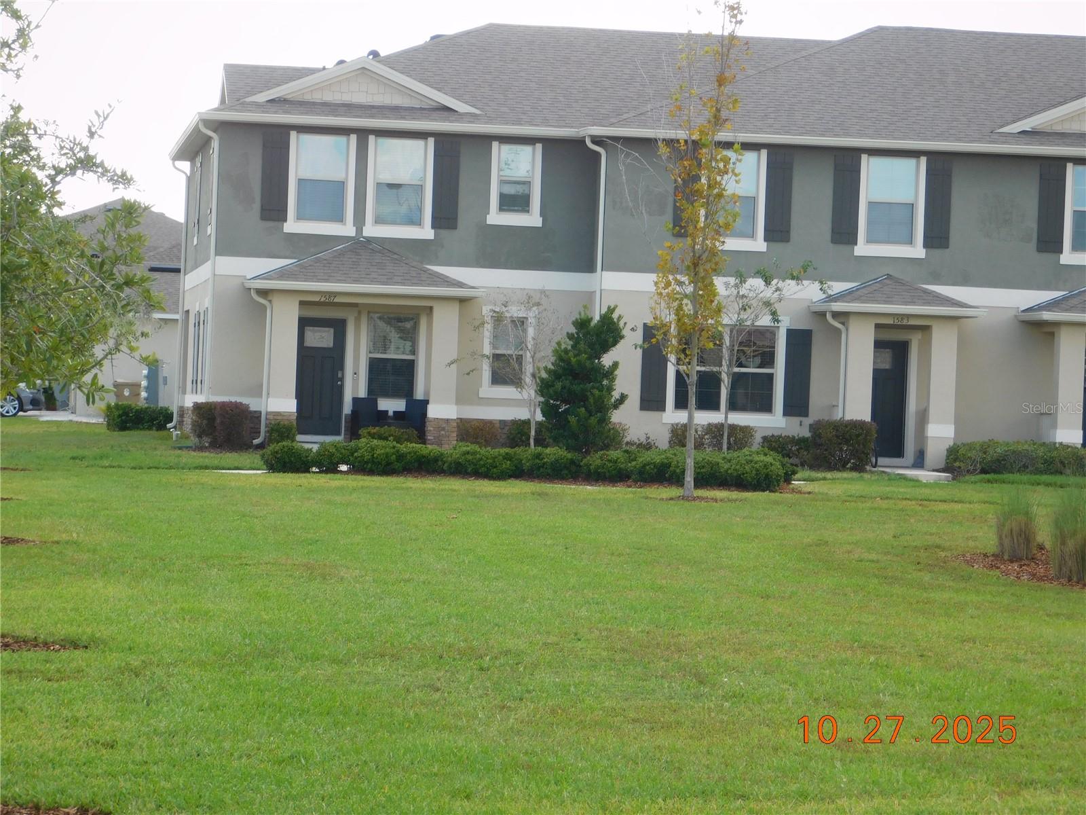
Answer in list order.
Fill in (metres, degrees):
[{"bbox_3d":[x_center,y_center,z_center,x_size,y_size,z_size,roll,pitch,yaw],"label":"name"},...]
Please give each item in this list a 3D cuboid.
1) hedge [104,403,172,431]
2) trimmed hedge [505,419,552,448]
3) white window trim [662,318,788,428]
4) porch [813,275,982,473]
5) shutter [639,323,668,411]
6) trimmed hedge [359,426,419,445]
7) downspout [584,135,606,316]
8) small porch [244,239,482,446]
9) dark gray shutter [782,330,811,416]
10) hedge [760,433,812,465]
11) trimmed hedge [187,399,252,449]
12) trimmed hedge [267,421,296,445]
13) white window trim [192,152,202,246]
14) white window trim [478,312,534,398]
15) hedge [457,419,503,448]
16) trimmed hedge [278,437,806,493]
[{"bbox_3d":[-8.390,0.215,87.652,1.527,0.583,1.000,2,0,-7],"label":"hedge"},{"bbox_3d":[-0.212,0.505,72.894,0.830,0.608,0.750,2,0,-7],"label":"trimmed hedge"},{"bbox_3d":[3.167,-0.636,72.335,2.147,1.891,0.100,2,0,-7],"label":"white window trim"},{"bbox_3d":[6.010,-0.644,71.707,2.664,3.314,2.000,2,0,-7],"label":"porch"},{"bbox_3d":[1.915,-0.686,72.172,0.453,1.505,0.050,2,0,-7],"label":"shutter"},{"bbox_3d":[-2.575,0.535,70.446,1.012,0.446,0.700,2,0,-7],"label":"trimmed hedge"},{"bbox_3d":[0.821,-1.939,72.635,0.390,5.430,0.100,2,0,-7],"label":"downspout"},{"bbox_3d":[-3.173,-1.142,72.155,4.050,3.600,1.850,2,0,-7],"label":"small porch"},{"bbox_3d":[4.391,-0.594,72.485,0.459,1.521,0.050,2,0,-7],"label":"dark gray shutter"},{"bbox_3d":[4.163,0.721,71.732,0.881,0.528,0.750,2,0,-7],"label":"hedge"},{"bbox_3d":[-5.506,0.281,72.041,1.060,0.780,0.900,2,0,-7],"label":"trimmed hedge"},{"bbox_3d":[-4.423,0.485,71.096,0.502,0.495,0.550,2,0,-7],"label":"trimmed hedge"},{"bbox_3d":[-6.445,-3.938,78.650,0.100,1.700,1.200,2,0,-7],"label":"white window trim"},{"bbox_3d":[-0.596,-0.943,73.087,0.962,1.570,0.100,2,0,-7],"label":"white window trim"},{"bbox_3d":[-1.075,0.495,72.449,0.706,0.565,0.700,2,0,-7],"label":"hedge"},{"bbox_3d":[-0.261,0.923,69.285,8.610,0.630,1.100,2,0,-7],"label":"trimmed hedge"}]

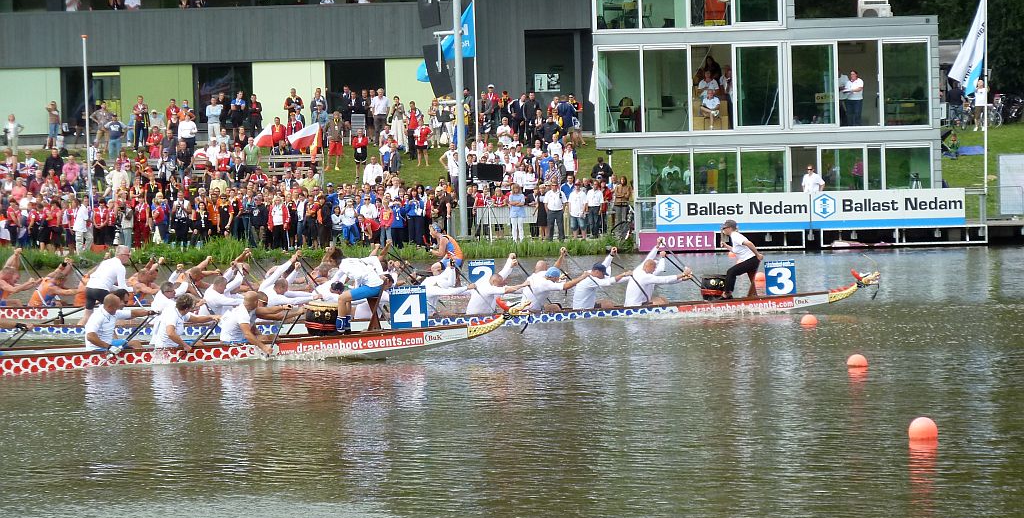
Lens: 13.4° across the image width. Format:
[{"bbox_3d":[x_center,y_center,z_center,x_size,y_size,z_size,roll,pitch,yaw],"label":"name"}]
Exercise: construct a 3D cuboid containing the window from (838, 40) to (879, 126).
[{"bbox_3d":[10.374,-5.277,130.000,1.180,2.500,0.120,-1,1,2],"label":"window"}]

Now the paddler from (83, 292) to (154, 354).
[{"bbox_3d":[-4.856,0.835,53.800,0.920,0.880,0.600,-1,1,21],"label":"paddler"}]

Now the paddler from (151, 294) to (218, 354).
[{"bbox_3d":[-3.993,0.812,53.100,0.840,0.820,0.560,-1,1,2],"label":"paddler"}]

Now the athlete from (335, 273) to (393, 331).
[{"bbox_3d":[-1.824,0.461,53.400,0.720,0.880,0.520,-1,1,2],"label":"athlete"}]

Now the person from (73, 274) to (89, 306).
[{"bbox_3d":[-7.160,0.476,75.300,0.900,1.080,0.600,-2,1,-15],"label":"person"}]

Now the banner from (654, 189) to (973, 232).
[{"bbox_3d":[8.618,-1.397,125.299,8.900,1.050,0.060,-1,1,2],"label":"banner"}]

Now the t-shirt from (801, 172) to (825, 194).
[{"bbox_3d":[8.327,-2.078,120.500,0.620,0.660,0.280,-1,1,7],"label":"t-shirt"}]

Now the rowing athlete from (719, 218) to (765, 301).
[{"bbox_3d":[3.552,0.008,67.300,0.740,1.260,0.520,-1,1,2],"label":"rowing athlete"}]

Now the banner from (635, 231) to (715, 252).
[{"bbox_3d":[4.891,-0.502,128.500,2.300,0.560,0.050,-1,1,2],"label":"banner"}]

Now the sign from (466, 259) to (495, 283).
[{"bbox_3d":[-0.561,0.292,80.800,0.490,0.545,0.040,-2,1,0],"label":"sign"}]

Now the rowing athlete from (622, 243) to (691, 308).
[{"bbox_3d":[2.289,0.322,68.400,1.080,1.100,0.600,-2,1,-1],"label":"rowing athlete"}]

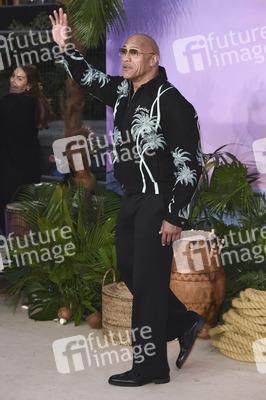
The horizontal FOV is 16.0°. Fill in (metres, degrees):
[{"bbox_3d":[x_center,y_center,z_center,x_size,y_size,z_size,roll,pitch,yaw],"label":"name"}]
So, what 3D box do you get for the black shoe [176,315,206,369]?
[{"bbox_3d":[0.286,0.768,5.220,0.115,0.325,0.115,28,-8,-5],"label":"black shoe"}]

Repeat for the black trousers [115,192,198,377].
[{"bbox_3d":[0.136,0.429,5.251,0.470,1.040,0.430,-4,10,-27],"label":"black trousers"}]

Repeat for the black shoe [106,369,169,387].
[{"bbox_3d":[0.036,0.928,5.050,0.325,0.115,0.115,-2,7,-14],"label":"black shoe"}]

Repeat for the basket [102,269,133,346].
[{"bbox_3d":[0.003,0.672,6.056,0.390,0.440,0.390,0,8,0],"label":"basket"}]

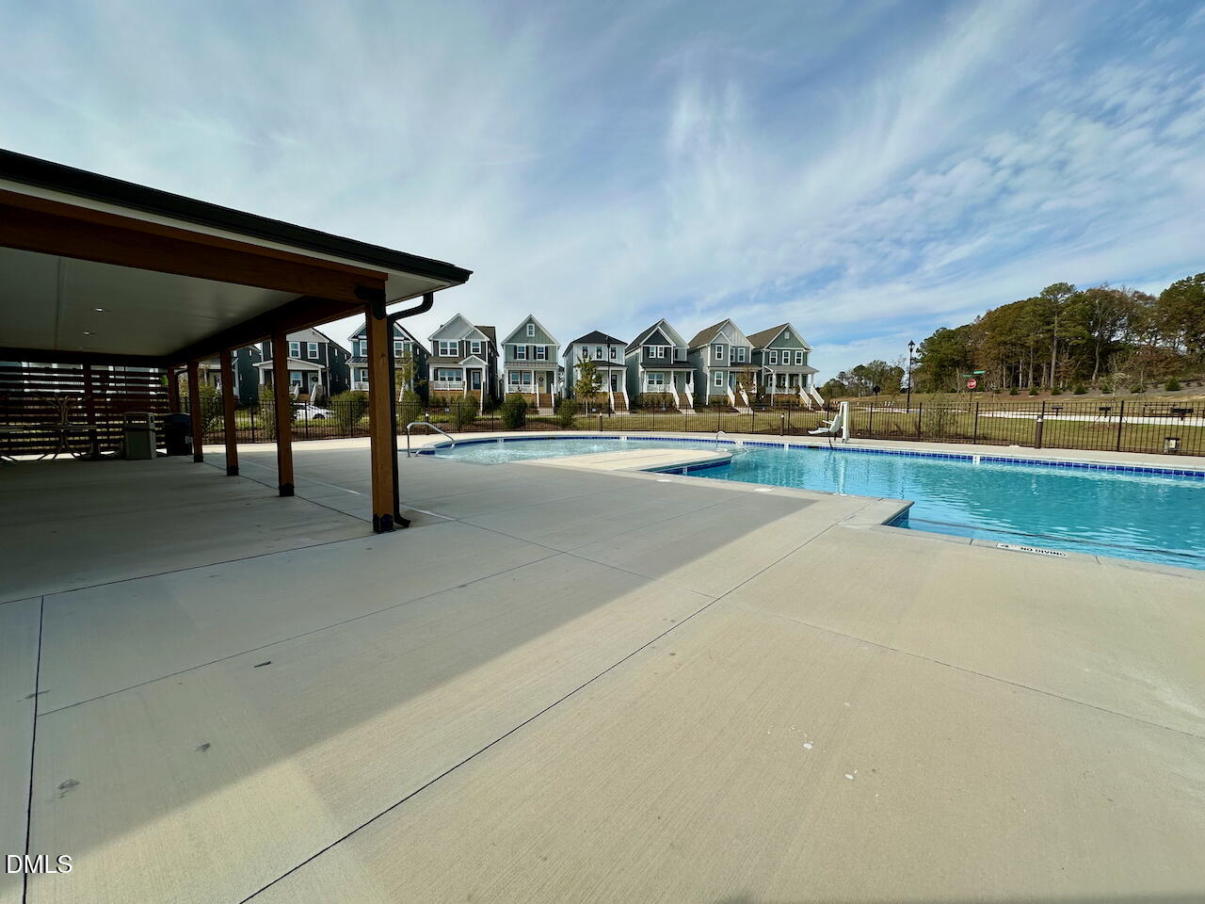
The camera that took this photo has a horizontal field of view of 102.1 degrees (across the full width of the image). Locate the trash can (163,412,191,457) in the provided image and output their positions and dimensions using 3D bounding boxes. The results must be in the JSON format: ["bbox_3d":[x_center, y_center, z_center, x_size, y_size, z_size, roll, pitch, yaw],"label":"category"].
[{"bbox_3d":[-10.938,-0.442,12.563,0.530,1.070,0.510,5,6,41],"label":"trash can"}]

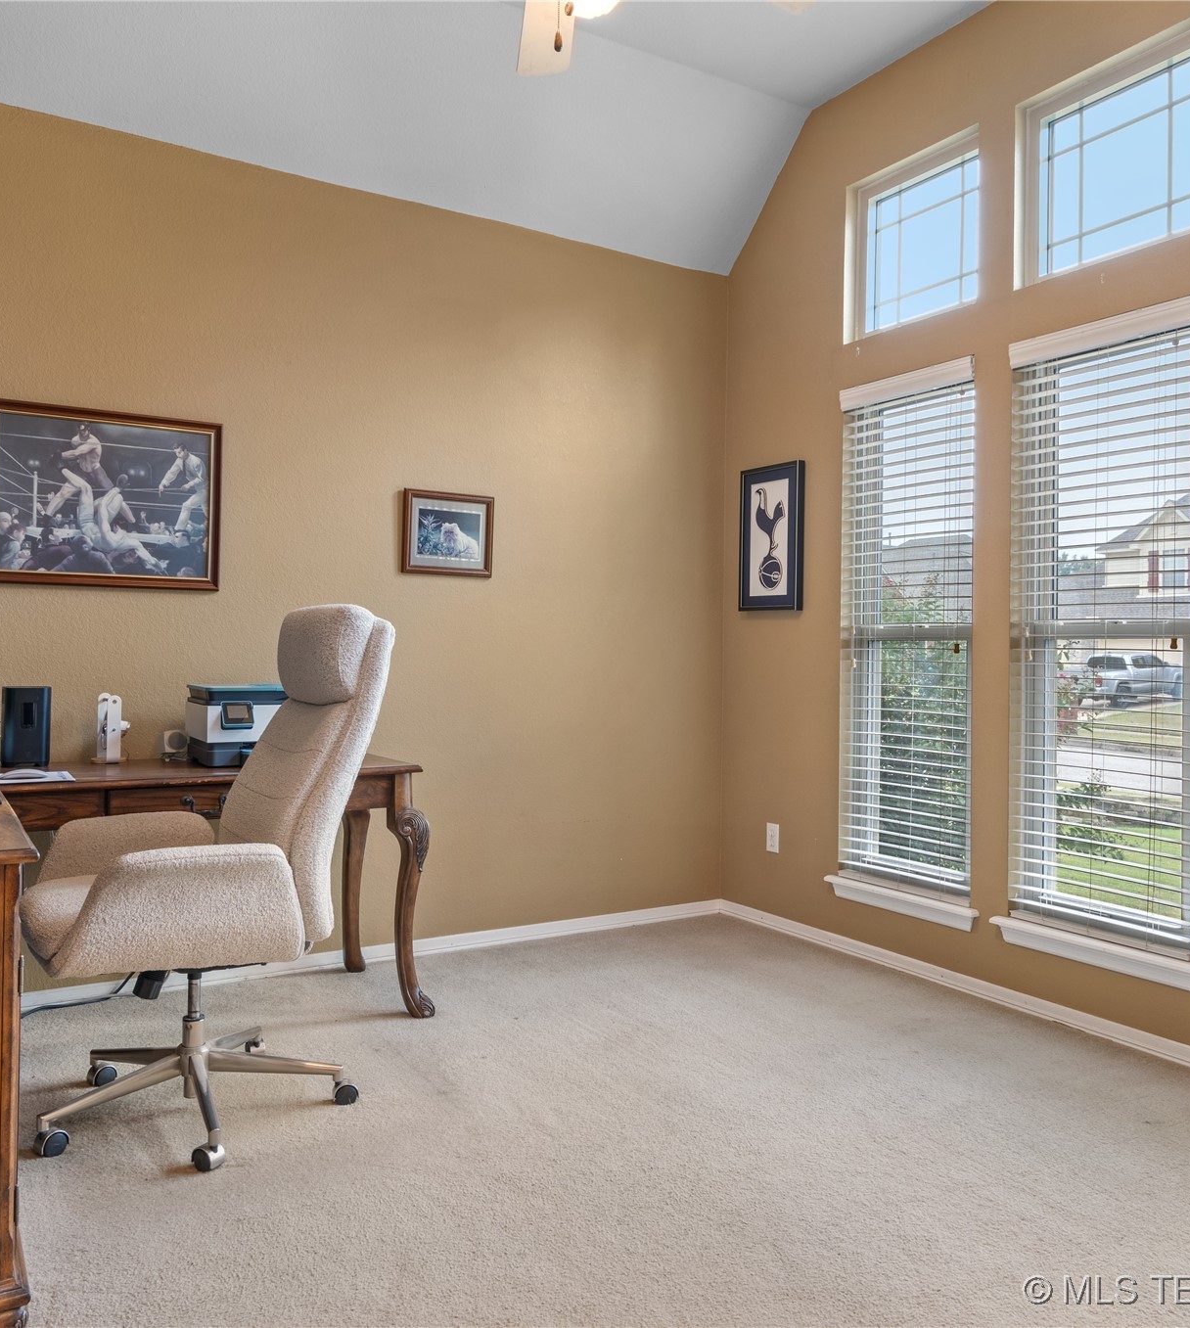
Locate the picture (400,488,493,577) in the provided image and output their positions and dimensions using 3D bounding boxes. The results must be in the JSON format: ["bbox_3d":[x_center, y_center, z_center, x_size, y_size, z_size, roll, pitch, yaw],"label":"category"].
[{"bbox_3d":[-0.539,-0.478,3.880,0.358,0.301,0.025,1,0,-31],"label":"picture"}]

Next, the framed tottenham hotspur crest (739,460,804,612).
[{"bbox_3d":[0.716,-0.509,4.266,0.040,0.581,0.345,0,0,-31],"label":"framed tottenham hotspur crest"}]

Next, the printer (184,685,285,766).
[{"bbox_3d":[-1.026,0.186,3.372,0.460,0.234,0.341,1,0,-31],"label":"printer"}]

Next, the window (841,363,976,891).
[{"bbox_3d":[1.113,-0.109,3.741,0.090,1.801,0.608,1,0,-31],"label":"window"}]

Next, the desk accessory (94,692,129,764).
[{"bbox_3d":[-1.483,0.198,3.223,0.098,0.212,0.100,0,0,-31],"label":"desk accessory"}]

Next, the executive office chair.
[{"bbox_3d":[-0.915,0.458,2.514,0.780,1.210,0.670,1,0,-34],"label":"executive office chair"}]

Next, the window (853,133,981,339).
[{"bbox_3d":[1.148,-1.485,3.725,0.080,0.575,0.595,0,0,-31],"label":"window"}]

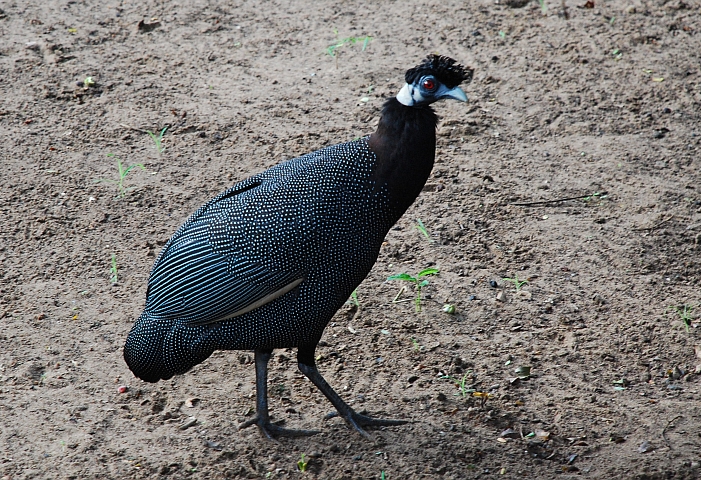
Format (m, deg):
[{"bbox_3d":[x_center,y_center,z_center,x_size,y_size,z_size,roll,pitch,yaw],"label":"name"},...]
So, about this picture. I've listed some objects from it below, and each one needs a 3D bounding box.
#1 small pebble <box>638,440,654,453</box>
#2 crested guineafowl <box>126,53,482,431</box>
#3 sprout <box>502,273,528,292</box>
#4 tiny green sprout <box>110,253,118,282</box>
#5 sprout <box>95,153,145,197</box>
[{"bbox_3d":[0.338,0.234,4.594,0.018,0.010,0.014,0,23,0],"label":"small pebble"},{"bbox_3d":[-0.060,0.006,4.563,0.390,0.455,0.190,3,23,7],"label":"crested guineafowl"},{"bbox_3d":[0.205,0.054,5.014,0.032,0.022,0.026,0,23,0],"label":"sprout"},{"bbox_3d":[-0.295,0.034,5.040,0.010,0.038,0.011,0,23,0],"label":"tiny green sprout"},{"bbox_3d":[-0.304,-0.085,5.307,0.066,0.055,0.040,0,23,0],"label":"sprout"}]

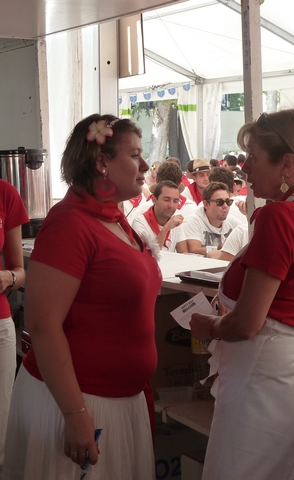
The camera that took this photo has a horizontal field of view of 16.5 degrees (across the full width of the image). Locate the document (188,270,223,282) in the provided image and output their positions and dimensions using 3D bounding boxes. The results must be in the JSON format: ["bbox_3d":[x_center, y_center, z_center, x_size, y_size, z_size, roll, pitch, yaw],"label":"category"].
[{"bbox_3d":[0.232,0.134,3.550,0.190,0.025,0.240,-1,6,13],"label":"document"}]

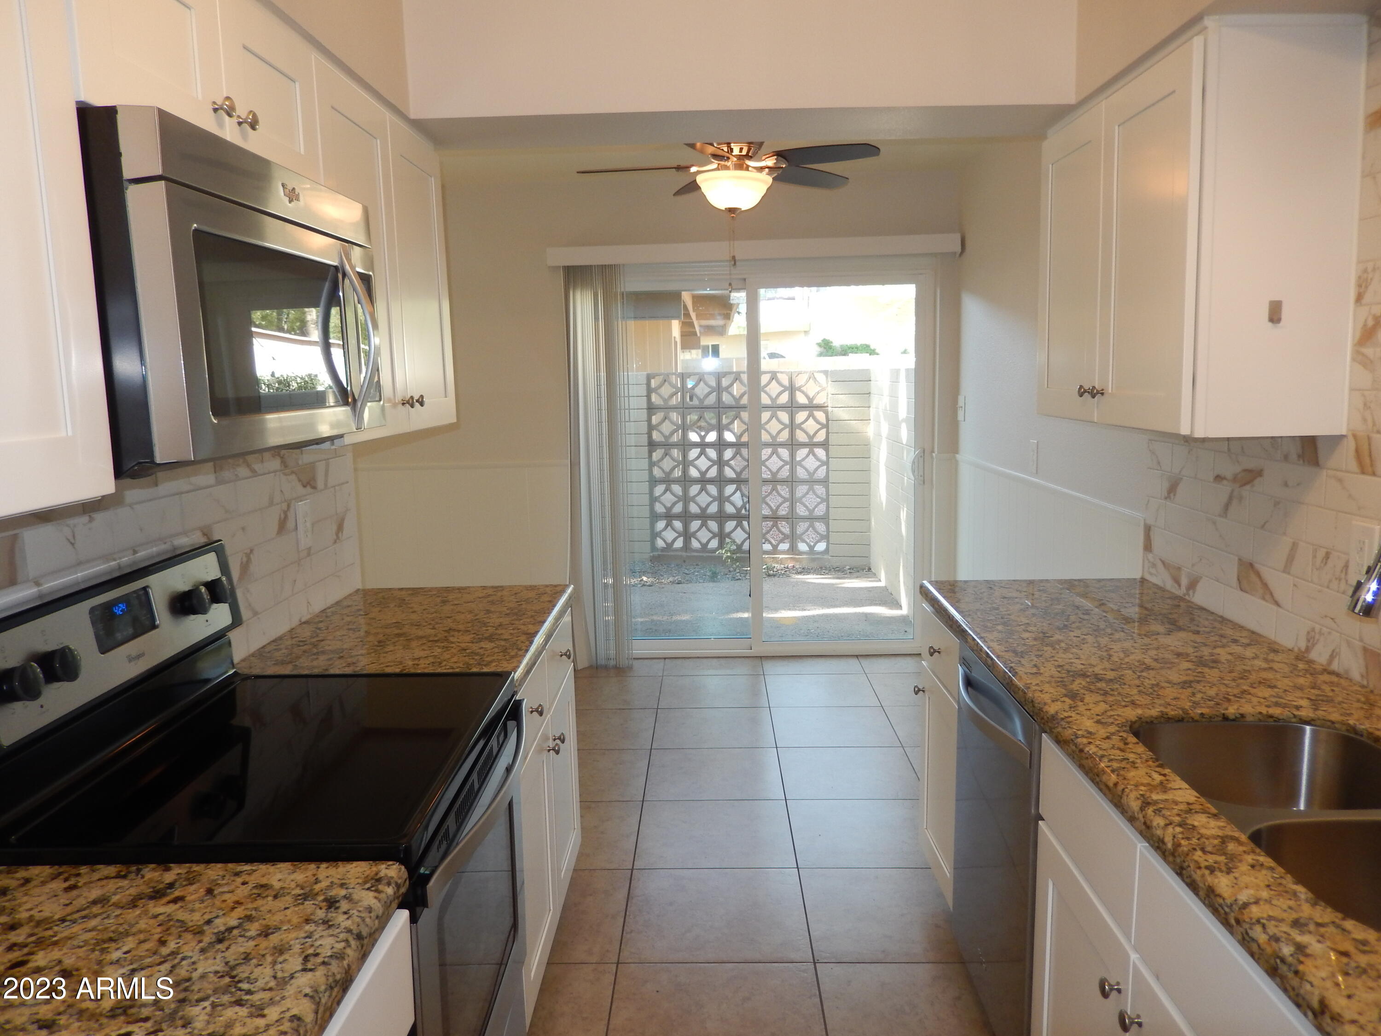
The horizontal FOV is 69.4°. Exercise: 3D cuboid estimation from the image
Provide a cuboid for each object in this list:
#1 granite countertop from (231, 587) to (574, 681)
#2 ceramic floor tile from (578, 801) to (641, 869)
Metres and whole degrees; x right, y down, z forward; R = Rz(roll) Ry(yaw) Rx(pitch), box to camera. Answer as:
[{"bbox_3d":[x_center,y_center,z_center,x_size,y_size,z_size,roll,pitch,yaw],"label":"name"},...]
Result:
[{"bbox_3d":[-0.676,0.292,2.513,0.641,0.040,0.910,-1,8,1],"label":"granite countertop"},{"bbox_3d":[-0.378,1.071,3.359,0.410,0.012,0.501,-1,8,1],"label":"ceramic floor tile"}]

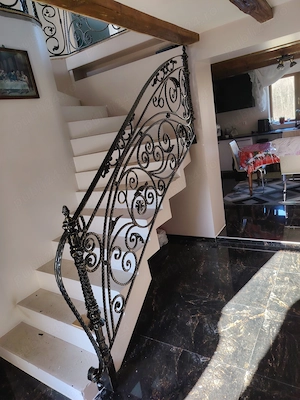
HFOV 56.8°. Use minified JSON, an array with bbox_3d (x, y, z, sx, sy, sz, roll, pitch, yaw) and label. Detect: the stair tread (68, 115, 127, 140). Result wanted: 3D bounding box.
[{"bbox_3d":[-0.649,-0.857,3.290,0.290,0.170,1.050,0,18,32],"label":"stair tread"}]

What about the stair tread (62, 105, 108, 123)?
[{"bbox_3d":[-0.868,-1.024,3.379,0.300,0.170,1.000,-4,16,19],"label":"stair tread"}]

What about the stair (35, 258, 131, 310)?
[{"bbox_3d":[-0.523,0.656,2.233,0.950,0.170,0.250,1,18,34],"label":"stair"}]

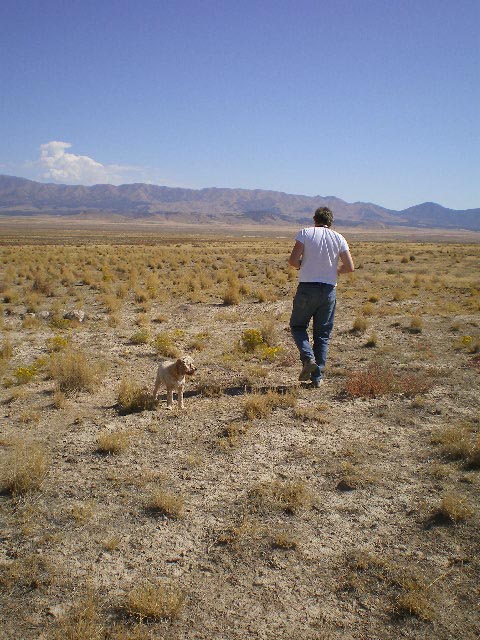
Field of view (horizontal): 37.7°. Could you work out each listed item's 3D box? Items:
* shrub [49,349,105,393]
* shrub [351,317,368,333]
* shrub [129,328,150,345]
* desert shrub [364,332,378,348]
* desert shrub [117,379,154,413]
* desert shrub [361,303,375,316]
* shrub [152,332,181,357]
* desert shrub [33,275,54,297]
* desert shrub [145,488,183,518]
[{"bbox_3d":[-1.587,0.472,6.824,0.530,0.380,0.477,-1,7,-13],"label":"shrub"},{"bbox_3d":[1.869,0.061,10.985,0.278,0.228,0.250,2,7,10],"label":"shrub"},{"bbox_3d":[-1.372,0.216,9.594,0.298,0.194,0.268,0,7,-8],"label":"shrub"},{"bbox_3d":[1.792,0.269,9.543,0.187,0.191,0.167,3,8,11],"label":"desert shrub"},{"bbox_3d":[-0.878,0.625,5.911,0.314,0.274,0.278,1,7,-8],"label":"desert shrub"},{"bbox_3d":[2.372,-0.204,13.068,0.256,0.240,0.231,2,7,10],"label":"desert shrub"},{"bbox_3d":[-0.926,0.293,8.736,0.371,0.268,0.334,0,7,-6],"label":"shrub"},{"bbox_3d":[-4.259,-0.766,15.222,0.468,0.440,0.417,0,8,-16],"label":"desert shrub"},{"bbox_3d":[-0.404,0.984,3.820,0.203,0.130,0.179,1,7,-6],"label":"desert shrub"}]

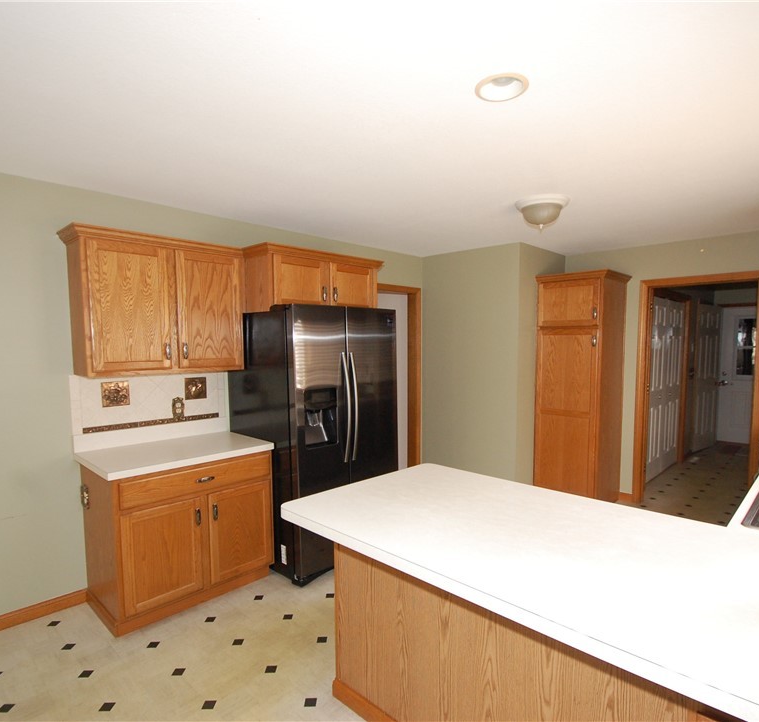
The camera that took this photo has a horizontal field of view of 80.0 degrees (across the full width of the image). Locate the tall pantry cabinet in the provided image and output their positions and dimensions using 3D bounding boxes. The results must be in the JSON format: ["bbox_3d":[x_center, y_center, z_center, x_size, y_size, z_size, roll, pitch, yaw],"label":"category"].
[{"bbox_3d":[1.933,0.284,4.343,0.661,2.163,0.635,-3,4,-45],"label":"tall pantry cabinet"}]

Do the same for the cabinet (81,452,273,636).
[{"bbox_3d":[-1.247,1.011,2.873,0.937,0.855,0.610,-3,4,-45],"label":"cabinet"}]

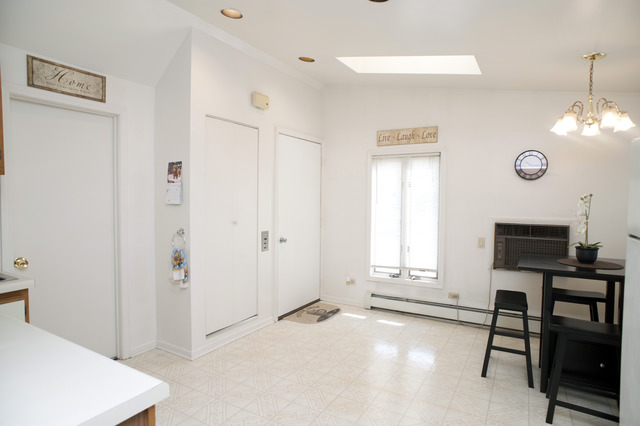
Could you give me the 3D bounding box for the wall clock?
[{"bbox_3d":[2.098,-0.472,3.523,0.290,0.290,0.040,2,2,30],"label":"wall clock"}]

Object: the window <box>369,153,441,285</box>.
[{"bbox_3d":[1.004,0.057,4.231,0.820,1.500,0.100,2,2,30],"label":"window"}]

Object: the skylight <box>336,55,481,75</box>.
[{"bbox_3d":[0.820,-1.410,3.330,1.255,0.100,0.502,13,8,29],"label":"skylight"}]

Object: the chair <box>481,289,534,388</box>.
[{"bbox_3d":[1.502,0.965,2.820,0.350,0.600,0.450,2,2,30],"label":"chair"}]

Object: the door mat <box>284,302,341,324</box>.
[{"bbox_3d":[-0.040,1.175,4.189,0.440,0.012,0.810,2,3,30],"label":"door mat"}]

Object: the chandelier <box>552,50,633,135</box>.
[{"bbox_3d":[1.889,-0.832,2.481,0.490,0.550,0.490,2,3,30],"label":"chandelier"}]

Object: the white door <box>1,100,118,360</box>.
[{"bbox_3d":[-1.866,0.224,2.645,0.060,2.000,0.700,2,2,30],"label":"white door"}]

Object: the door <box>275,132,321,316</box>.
[{"bbox_3d":[-0.239,0.138,4.389,0.050,2.070,0.935,2,2,30],"label":"door"}]

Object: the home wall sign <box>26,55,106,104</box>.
[{"bbox_3d":[-1.780,-0.943,2.540,0.025,0.201,0.501,2,3,30],"label":"home wall sign"}]

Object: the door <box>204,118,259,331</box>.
[{"bbox_3d":[-0.822,0.113,3.371,0.050,1.910,0.680,2,2,30],"label":"door"}]

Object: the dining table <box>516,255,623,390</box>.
[{"bbox_3d":[1.871,0.810,2.565,0.765,0.893,0.765,2,3,30],"label":"dining table"}]

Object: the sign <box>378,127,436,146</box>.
[{"bbox_3d":[0.987,-0.873,4.069,0.706,0.180,0.022,2,3,30],"label":"sign"}]

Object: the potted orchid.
[{"bbox_3d":[2.081,0.116,2.778,0.230,0.540,0.190,2,2,30],"label":"potted orchid"}]

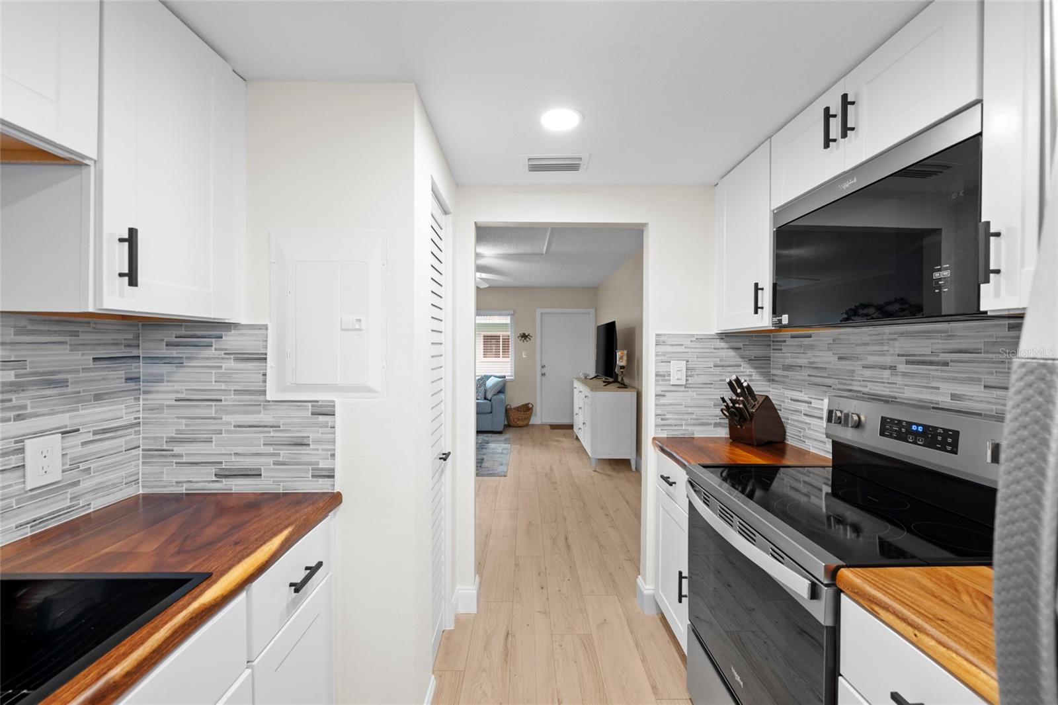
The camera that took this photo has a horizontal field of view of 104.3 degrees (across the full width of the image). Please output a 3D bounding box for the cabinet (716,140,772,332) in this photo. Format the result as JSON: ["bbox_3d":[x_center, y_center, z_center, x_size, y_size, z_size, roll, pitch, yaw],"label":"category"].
[{"bbox_3d":[1.108,-0.479,1.896,0.290,0.760,0.455,0,1,-1],"label":"cabinet"}]

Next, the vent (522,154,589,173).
[{"bbox_3d":[0.122,-0.855,1.875,0.298,0.020,0.197,0,1,-1],"label":"vent"}]

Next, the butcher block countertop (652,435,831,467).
[{"bbox_3d":[0.941,0.454,1.895,0.623,0.043,0.475,0,1,-1],"label":"butcher block countertop"}]

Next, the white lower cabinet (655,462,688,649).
[{"bbox_3d":[0.952,0.905,1.909,0.602,0.860,0.460,0,1,-1],"label":"white lower cabinet"}]

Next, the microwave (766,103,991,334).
[{"bbox_3d":[1.122,-0.328,1.289,0.282,0.468,0.753,0,1,-1],"label":"microwave"}]

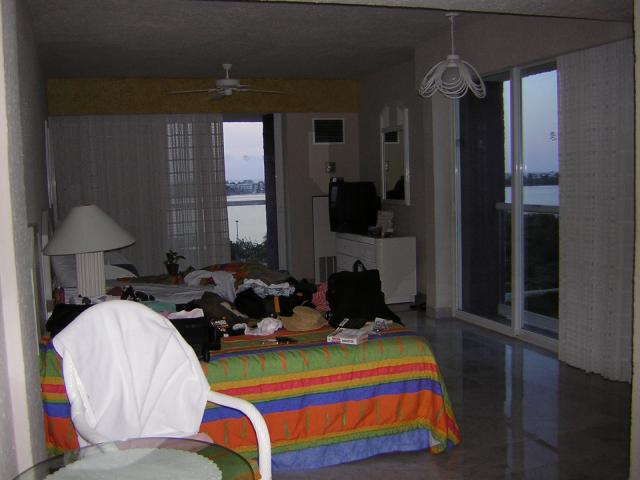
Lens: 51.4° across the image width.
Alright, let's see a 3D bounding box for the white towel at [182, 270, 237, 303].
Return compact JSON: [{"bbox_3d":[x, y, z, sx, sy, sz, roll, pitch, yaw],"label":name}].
[{"bbox_3d":[-0.836,0.352,5.038,0.420,0.210,0.380,-3,5,-19],"label":"white towel"}]

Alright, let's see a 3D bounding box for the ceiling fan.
[{"bbox_3d":[-0.975,-1.682,7.018,1.240,0.360,1.240,-3,5,-19],"label":"ceiling fan"}]

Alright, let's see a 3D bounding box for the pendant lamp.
[{"bbox_3d":[1.032,-1.433,5.183,0.590,0.650,0.590,-3,5,-19],"label":"pendant lamp"}]

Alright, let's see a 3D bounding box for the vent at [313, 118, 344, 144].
[{"bbox_3d":[0.108,-1.381,8.473,0.430,0.330,0.040,-3,5,-19],"label":"vent"}]

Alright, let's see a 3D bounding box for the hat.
[{"bbox_3d":[-0.093,0.449,3.732,0.270,0.120,0.300,-3,5,-19],"label":"hat"}]

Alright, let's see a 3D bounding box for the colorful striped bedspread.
[{"bbox_3d":[-0.532,0.798,3.743,1.980,0.600,1.420,-3,5,-19],"label":"colorful striped bedspread"}]

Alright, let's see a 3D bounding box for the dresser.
[{"bbox_3d":[0.660,0.321,8.078,0.460,0.775,1.339,-3,5,-19],"label":"dresser"}]

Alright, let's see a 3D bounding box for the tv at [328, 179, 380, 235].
[{"bbox_3d":[0.433,-0.383,8.073,0.460,0.600,0.600,-5,6,-37],"label":"tv"}]

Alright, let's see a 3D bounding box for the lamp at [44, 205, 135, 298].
[{"bbox_3d":[-1.494,0.075,4.314,0.550,0.630,0.550,-3,5,-19],"label":"lamp"}]

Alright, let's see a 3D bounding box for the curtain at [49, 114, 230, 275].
[{"bbox_3d":[-2.031,-0.341,7.725,1.973,2.263,0.130,-3,5,-19],"label":"curtain"}]

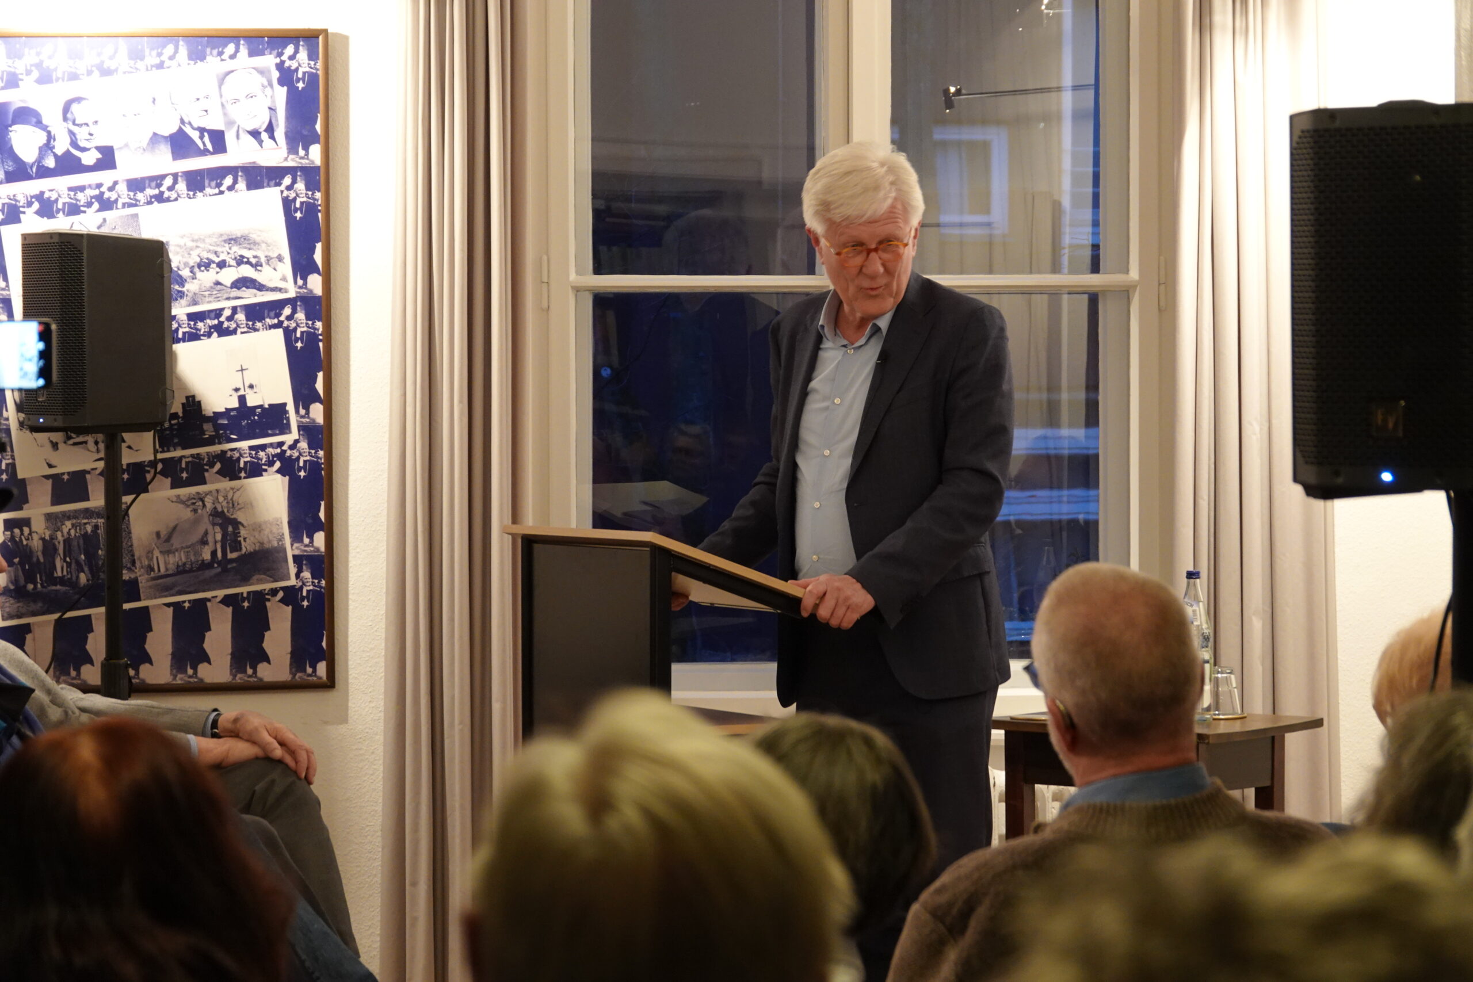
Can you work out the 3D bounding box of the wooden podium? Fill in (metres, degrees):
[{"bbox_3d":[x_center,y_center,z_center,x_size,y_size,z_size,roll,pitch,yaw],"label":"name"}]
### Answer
[{"bbox_3d":[-0.136,0.636,7.833,0.310,1.148,0.553,-1,1,-29],"label":"wooden podium"}]

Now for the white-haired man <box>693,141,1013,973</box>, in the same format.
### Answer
[{"bbox_3d":[0.206,0.303,7.889,0.640,1.809,0.500,1,2,45],"label":"white-haired man"}]

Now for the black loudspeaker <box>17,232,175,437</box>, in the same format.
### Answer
[{"bbox_3d":[-1.303,-0.316,9.245,0.260,0.410,0.285,-1,2,-38],"label":"black loudspeaker"}]

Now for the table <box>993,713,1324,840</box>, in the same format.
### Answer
[{"bbox_3d":[0.847,0.821,9.203,0.546,0.711,0.408,1,2,40],"label":"table"}]

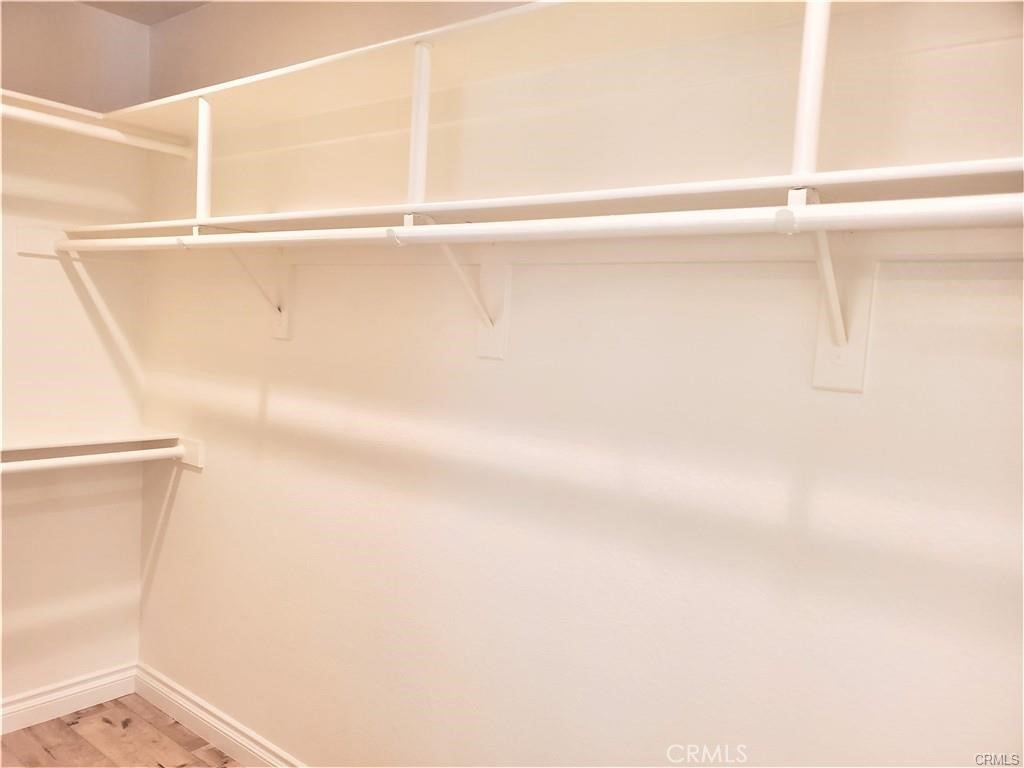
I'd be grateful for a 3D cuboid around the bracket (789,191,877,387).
[{"bbox_3d":[0.484,-0.135,1.215,0.088,0.304,0.317,6,5,37],"label":"bracket"}]

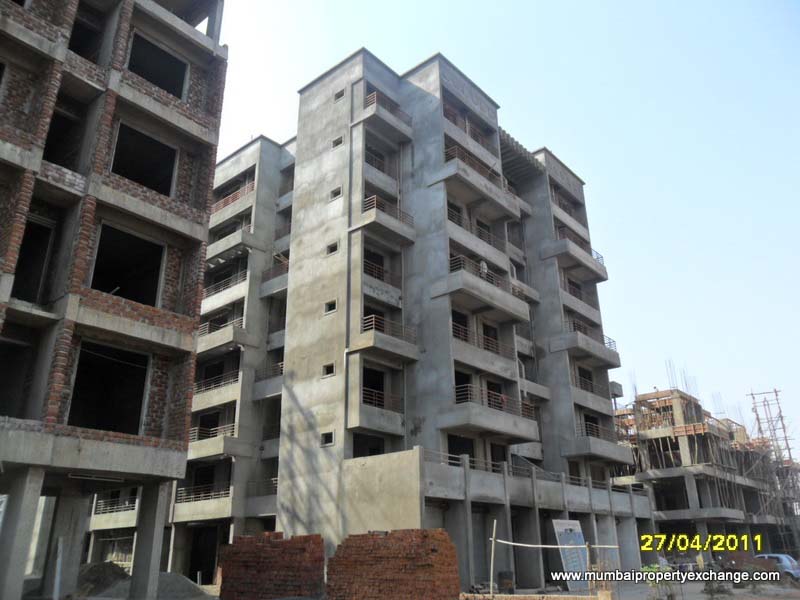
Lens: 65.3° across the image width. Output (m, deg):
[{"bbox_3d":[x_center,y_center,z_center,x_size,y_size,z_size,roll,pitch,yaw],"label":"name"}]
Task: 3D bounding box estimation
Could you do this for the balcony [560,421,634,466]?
[{"bbox_3d":[11.184,8.239,35.183,1.694,1.635,5.665,-19,-28,37],"label":"balcony"}]

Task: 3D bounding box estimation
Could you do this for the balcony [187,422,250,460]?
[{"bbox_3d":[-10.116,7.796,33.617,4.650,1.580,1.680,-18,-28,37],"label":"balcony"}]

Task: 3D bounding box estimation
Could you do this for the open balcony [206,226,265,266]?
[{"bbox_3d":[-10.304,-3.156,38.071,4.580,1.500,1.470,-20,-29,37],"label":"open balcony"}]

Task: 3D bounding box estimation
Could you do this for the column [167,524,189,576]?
[{"bbox_3d":[-11.818,13.457,33.243,0.219,2.862,0.730,-19,-28,37],"label":"column"}]

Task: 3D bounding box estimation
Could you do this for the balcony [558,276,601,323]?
[{"bbox_3d":[10.789,0.285,38.869,1.110,1.635,5.139,-19,-28,37],"label":"balcony"}]

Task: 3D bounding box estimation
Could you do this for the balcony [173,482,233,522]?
[{"bbox_3d":[-9.920,10.702,32.802,5.052,1.752,1.168,-19,-28,37],"label":"balcony"}]

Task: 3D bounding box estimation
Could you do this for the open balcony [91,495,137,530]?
[{"bbox_3d":[-17.010,13.218,38.491,5.400,1.700,1.220,-18,-28,37],"label":"open balcony"}]

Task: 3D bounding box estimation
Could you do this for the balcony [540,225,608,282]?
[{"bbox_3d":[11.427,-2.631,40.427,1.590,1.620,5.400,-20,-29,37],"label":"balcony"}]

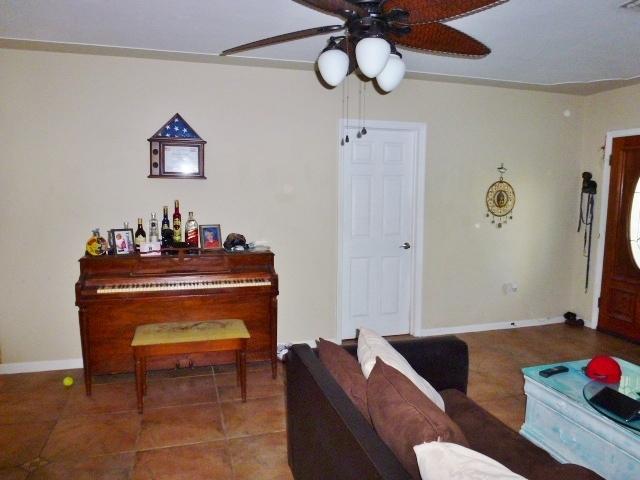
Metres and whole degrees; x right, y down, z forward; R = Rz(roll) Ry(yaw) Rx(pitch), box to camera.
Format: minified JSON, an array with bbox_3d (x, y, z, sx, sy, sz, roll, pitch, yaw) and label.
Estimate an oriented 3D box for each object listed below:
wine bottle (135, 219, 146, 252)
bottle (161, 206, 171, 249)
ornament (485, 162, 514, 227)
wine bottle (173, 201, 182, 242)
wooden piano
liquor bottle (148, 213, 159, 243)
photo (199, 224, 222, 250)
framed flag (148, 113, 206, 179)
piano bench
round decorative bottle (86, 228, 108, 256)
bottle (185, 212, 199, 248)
[{"bbox_3d":[-1.424,-0.028,3.678,0.083,0.295,0.083,-2,7,-15],"label":"wine bottle"},{"bbox_3d":[-1.228,-0.074,3.696,0.068,0.385,0.068,-2,7,-15],"label":"bottle"},{"bbox_3d":[1.828,-0.442,4.670,0.320,0.650,0.030,-2,7,-15],"label":"ornament"},{"bbox_3d":[-1.144,-0.104,3.726,0.072,0.420,0.072,-2,7,-15],"label":"wine bottle"},{"bbox_3d":[-1.073,0.595,3.657,1.420,0.940,0.600,-2,7,-15],"label":"wooden piano"},{"bbox_3d":[-1.321,-0.050,3.683,0.070,0.340,0.070,-2,7,-15],"label":"liquor bottle"},{"bbox_3d":[-0.910,-0.016,3.865,0.190,0.235,0.040,-2,-2,-15],"label":"photo"},{"bbox_3d":[-1.156,-0.763,3.770,0.452,0.520,0.085,-2,7,-15],"label":"framed flag"},{"bbox_3d":[-0.878,0.878,3.225,0.737,0.480,0.365,-2,7,-15],"label":"piano bench"},{"bbox_3d":[-1.733,0.019,3.603,0.157,0.215,0.090,-1,6,-16],"label":"round decorative bottle"},{"bbox_3d":[-1.034,-0.057,3.742,0.105,0.343,0.100,-2,7,-15],"label":"bottle"}]

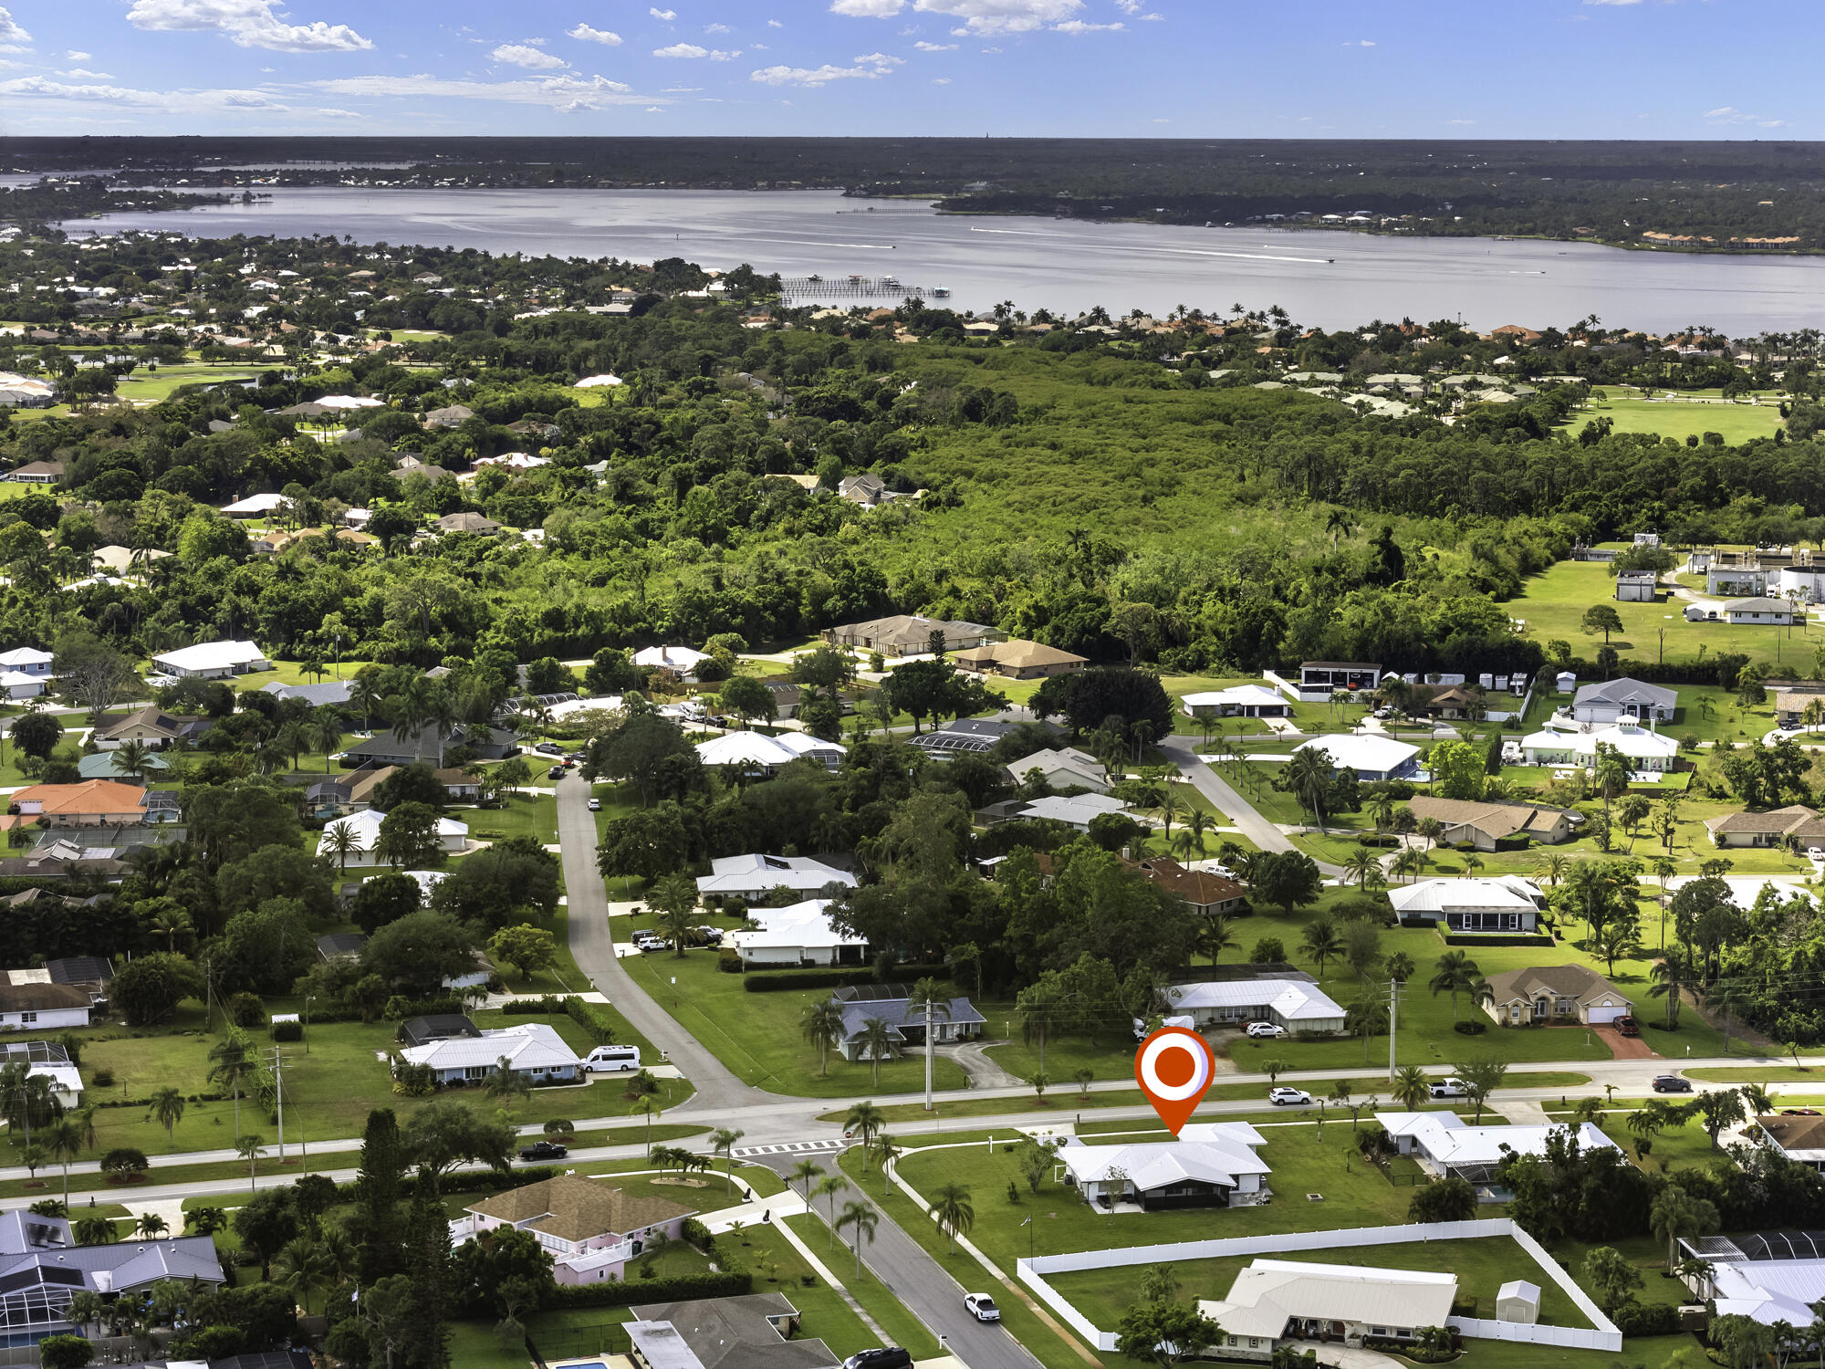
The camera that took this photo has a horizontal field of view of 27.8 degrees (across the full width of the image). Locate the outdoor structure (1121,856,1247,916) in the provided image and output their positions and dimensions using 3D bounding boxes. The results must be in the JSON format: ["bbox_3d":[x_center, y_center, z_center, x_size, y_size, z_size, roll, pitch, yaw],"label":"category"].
[{"bbox_3d":[39.029,29.663,551.463,14.722,5.600,24.773,-8,12,-44],"label":"outdoor structure"}]

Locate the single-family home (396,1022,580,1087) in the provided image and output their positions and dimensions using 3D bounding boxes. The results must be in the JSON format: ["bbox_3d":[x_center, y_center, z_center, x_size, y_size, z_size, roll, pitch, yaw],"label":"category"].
[{"bbox_3d":[-52.249,44.953,453.322,20.090,4.700,19.363,-3,9,-17],"label":"single-family home"}]

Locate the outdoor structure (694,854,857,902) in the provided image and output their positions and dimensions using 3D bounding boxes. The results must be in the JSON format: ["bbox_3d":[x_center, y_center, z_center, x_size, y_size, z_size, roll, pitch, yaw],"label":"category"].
[{"bbox_3d":[-20.510,28.340,549.820,23.570,5.200,21.910,-1,9,-6],"label":"outdoor structure"}]

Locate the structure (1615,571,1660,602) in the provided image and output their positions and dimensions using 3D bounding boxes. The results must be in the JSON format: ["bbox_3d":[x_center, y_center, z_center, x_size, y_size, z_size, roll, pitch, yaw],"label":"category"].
[{"bbox_3d":[175.185,-23.669,894.121,9.500,5.300,12.600,1,9,6],"label":"structure"}]

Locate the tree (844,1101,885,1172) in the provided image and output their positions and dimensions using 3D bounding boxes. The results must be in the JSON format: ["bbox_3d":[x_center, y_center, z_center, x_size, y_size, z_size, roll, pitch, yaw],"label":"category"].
[{"bbox_3d":[-5.138,50.180,409.293,4.500,7.888,4.500,0,9,0],"label":"tree"}]

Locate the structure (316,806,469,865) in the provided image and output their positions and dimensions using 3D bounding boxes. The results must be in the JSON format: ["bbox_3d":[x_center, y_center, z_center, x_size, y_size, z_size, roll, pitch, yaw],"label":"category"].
[{"bbox_3d":[-82.220,23.997,587.800,22.743,5.300,23.149,-1,9,-8],"label":"structure"}]

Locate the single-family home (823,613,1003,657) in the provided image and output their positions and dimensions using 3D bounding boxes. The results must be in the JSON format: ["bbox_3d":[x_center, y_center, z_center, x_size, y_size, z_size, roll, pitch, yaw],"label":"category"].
[{"bbox_3d":[-0.270,-12.040,808.550,29.500,6.700,29.500,-7,11,-37],"label":"single-family home"}]

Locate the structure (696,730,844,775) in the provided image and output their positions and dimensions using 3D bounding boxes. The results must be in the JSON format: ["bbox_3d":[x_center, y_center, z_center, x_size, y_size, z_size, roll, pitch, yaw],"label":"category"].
[{"bbox_3d":[-24.590,11.730,652.810,26.610,6.800,20.880,-1,9,-7],"label":"structure"}]

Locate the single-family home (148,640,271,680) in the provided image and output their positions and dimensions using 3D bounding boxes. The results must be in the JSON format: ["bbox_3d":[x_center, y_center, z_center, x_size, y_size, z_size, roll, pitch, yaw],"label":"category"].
[{"bbox_3d":[-143.860,-4.960,763.920,20.000,5.500,21.000,-6,10,-34],"label":"single-family home"}]

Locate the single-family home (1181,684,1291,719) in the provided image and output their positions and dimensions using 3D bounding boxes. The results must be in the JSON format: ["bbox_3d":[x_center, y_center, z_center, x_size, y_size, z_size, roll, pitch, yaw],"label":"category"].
[{"bbox_3d":[63.597,2.717,730.109,20.356,4.900,16.159,0,9,-4],"label":"single-family home"}]

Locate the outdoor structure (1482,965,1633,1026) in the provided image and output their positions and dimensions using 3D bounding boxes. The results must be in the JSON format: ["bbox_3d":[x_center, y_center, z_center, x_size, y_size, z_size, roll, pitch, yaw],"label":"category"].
[{"bbox_3d":[82.362,39.582,478.054,18.200,5.600,17.700,-1,9,-4],"label":"outdoor structure"}]

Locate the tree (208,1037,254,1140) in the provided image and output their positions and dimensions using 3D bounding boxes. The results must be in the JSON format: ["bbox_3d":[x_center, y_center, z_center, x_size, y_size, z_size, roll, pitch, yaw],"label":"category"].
[{"bbox_3d":[-76.847,45.582,415.337,5.000,11.880,5.000,0,9,0],"label":"tree"}]

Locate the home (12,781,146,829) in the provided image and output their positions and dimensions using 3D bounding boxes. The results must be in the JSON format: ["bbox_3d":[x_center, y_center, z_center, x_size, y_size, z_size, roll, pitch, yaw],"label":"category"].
[{"bbox_3d":[-139.298,18.939,617.408,24.367,6.100,21.626,-1,9,-4],"label":"home"}]

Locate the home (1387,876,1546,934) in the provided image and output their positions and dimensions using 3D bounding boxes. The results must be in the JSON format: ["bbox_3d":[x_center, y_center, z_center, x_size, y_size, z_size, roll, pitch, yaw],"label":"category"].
[{"bbox_3d":[80.500,30.880,534.300,22.640,5.400,18.590,1,9,2],"label":"home"}]

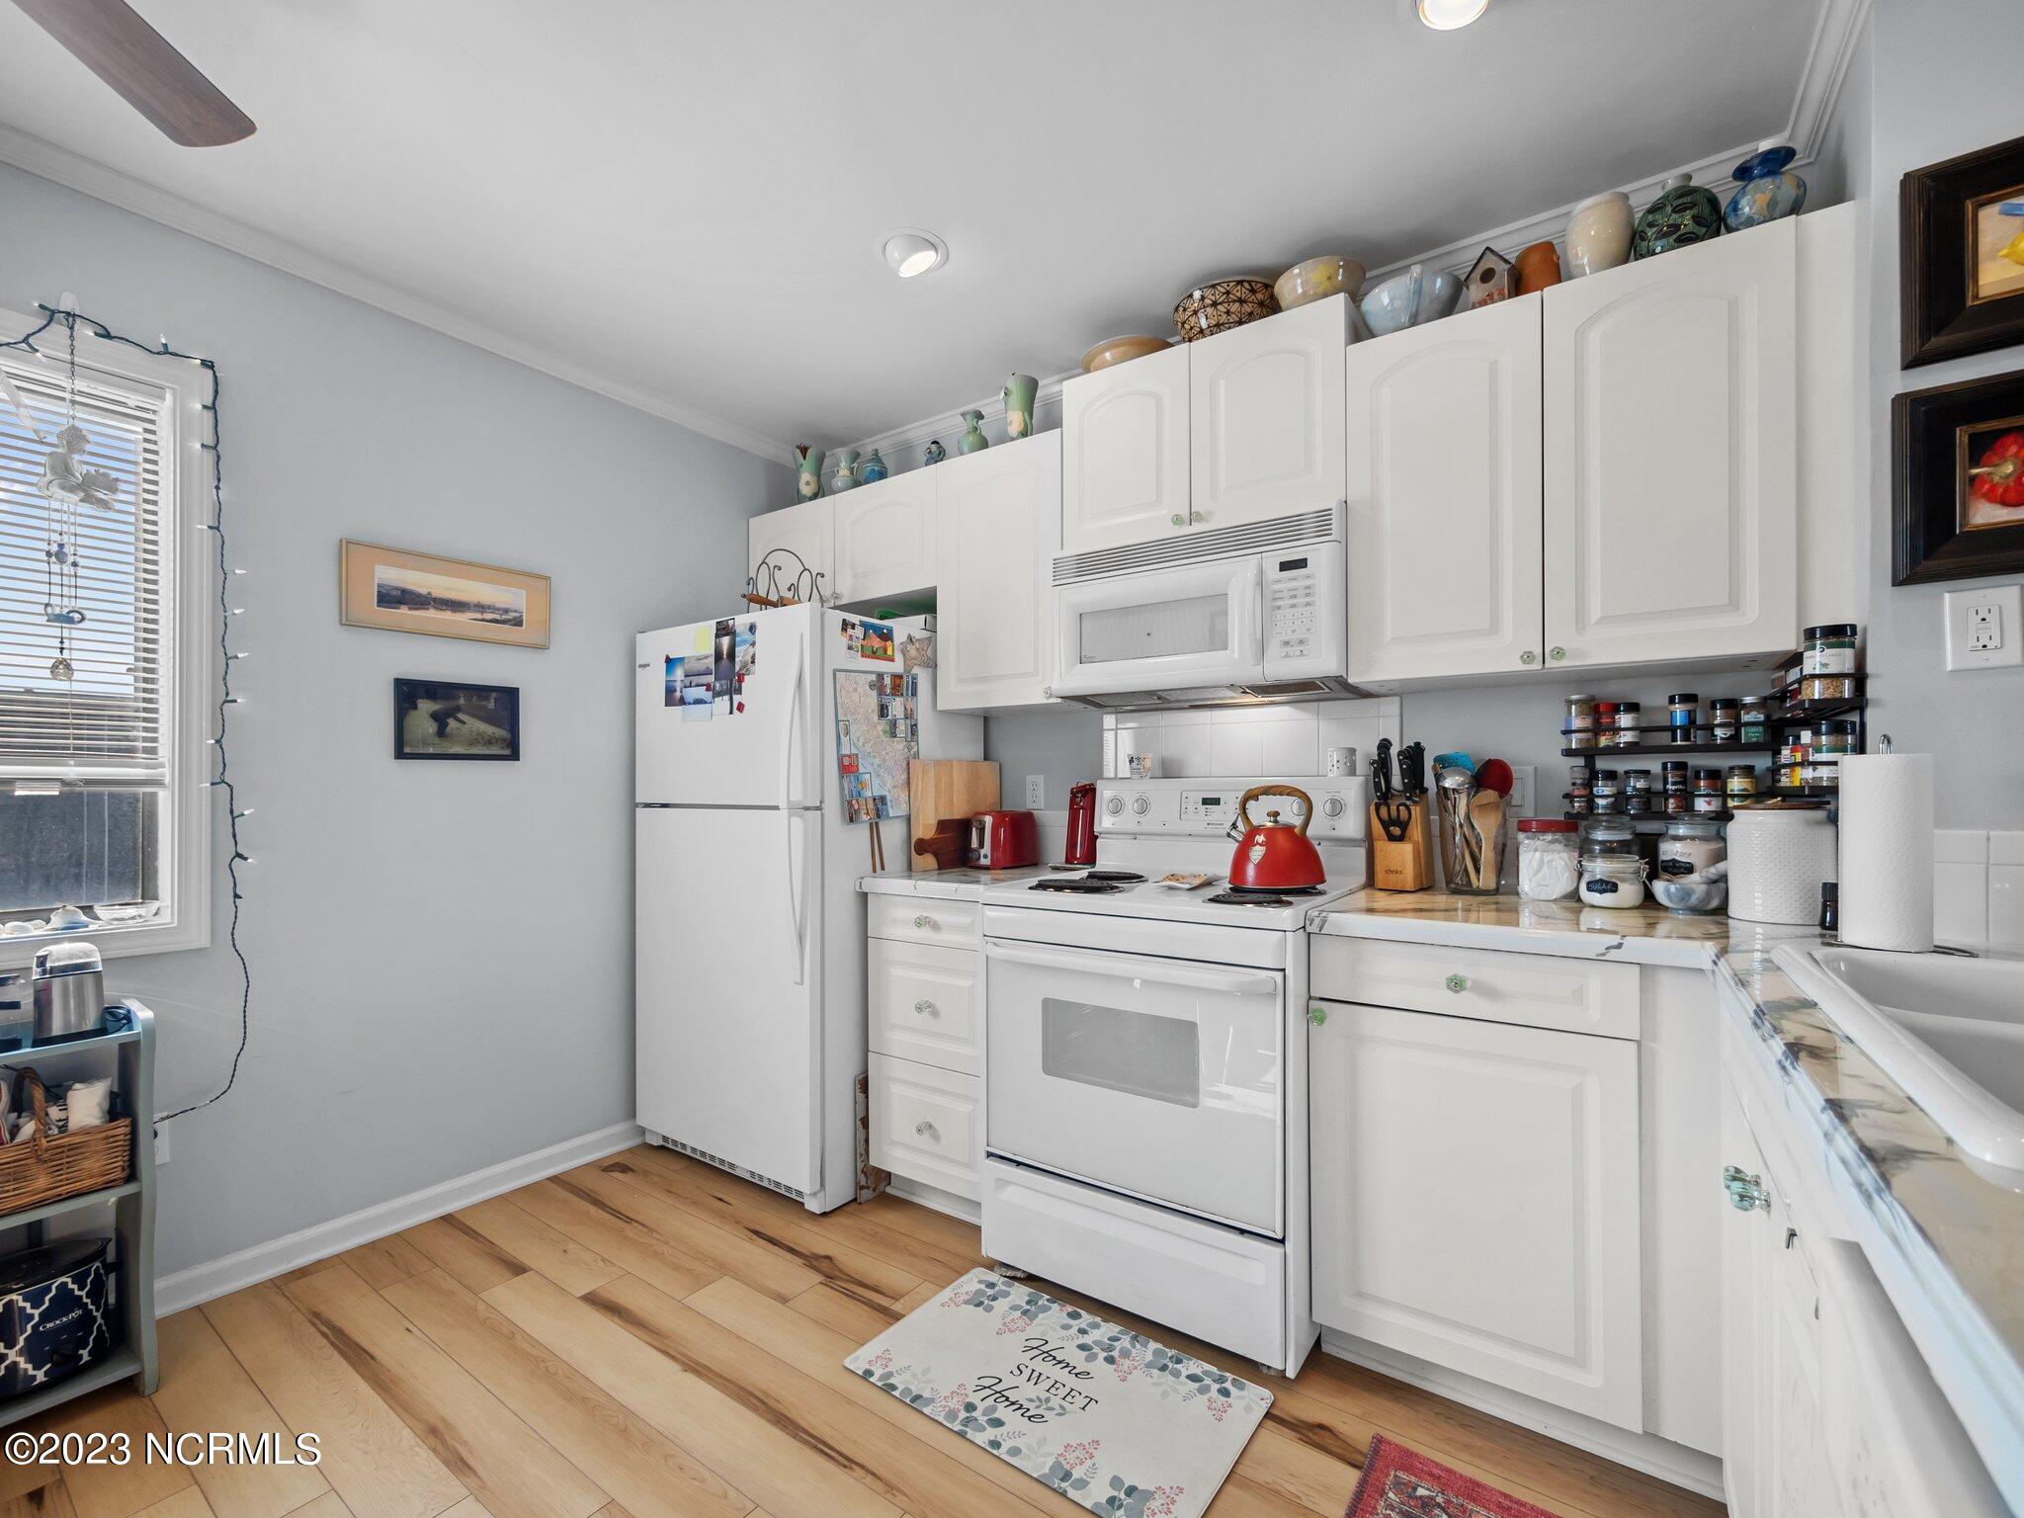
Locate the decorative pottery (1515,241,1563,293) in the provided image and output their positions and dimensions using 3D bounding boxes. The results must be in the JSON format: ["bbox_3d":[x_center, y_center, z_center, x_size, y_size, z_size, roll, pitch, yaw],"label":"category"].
[{"bbox_3d":[1.142,-1.026,1.774,0.086,0.148,0.086,-1,-2,34],"label":"decorative pottery"}]

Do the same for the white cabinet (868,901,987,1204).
[{"bbox_3d":[-0.050,0.813,2.462,0.450,0.865,0.625,-1,-2,34],"label":"white cabinet"}]

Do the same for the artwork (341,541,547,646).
[{"bbox_3d":[-1.567,-0.446,2.297,0.022,0.222,0.520,-1,-2,34],"label":"artwork"}]

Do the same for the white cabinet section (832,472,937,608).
[{"bbox_3d":[-0.347,-0.755,2.909,0.454,0.376,0.335,-1,-2,34],"label":"white cabinet section"}]

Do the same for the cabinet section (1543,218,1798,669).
[{"bbox_3d":[1.360,-0.592,1.732,0.385,0.765,0.335,-1,-2,34],"label":"cabinet section"}]

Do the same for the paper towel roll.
[{"bbox_3d":[1.278,0.133,1.200,0.100,0.280,0.100,-1,-2,34],"label":"paper towel roll"}]

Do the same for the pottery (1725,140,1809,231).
[{"bbox_3d":[1.428,-1.043,1.553,0.117,0.168,0.117,-1,-2,34],"label":"pottery"}]

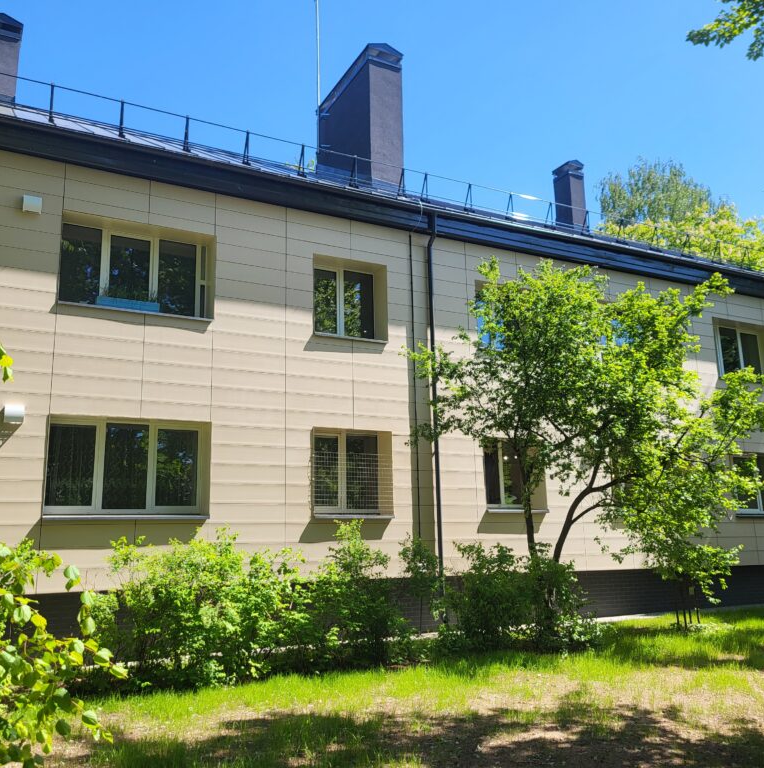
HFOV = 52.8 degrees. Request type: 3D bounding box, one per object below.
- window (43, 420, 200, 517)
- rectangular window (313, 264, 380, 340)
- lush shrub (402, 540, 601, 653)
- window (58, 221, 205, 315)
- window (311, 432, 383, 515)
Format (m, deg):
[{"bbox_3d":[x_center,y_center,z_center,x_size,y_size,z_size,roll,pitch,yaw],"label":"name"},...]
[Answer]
[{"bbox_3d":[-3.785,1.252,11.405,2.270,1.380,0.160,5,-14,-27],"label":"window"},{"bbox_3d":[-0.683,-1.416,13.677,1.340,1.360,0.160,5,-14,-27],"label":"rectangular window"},{"bbox_3d":[1.678,2.968,10.800,2.500,1.400,1.500,5,-14,-27],"label":"lush shrub"},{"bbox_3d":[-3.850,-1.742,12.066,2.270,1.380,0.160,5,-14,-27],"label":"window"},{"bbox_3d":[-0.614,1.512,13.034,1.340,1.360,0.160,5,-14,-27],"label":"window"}]

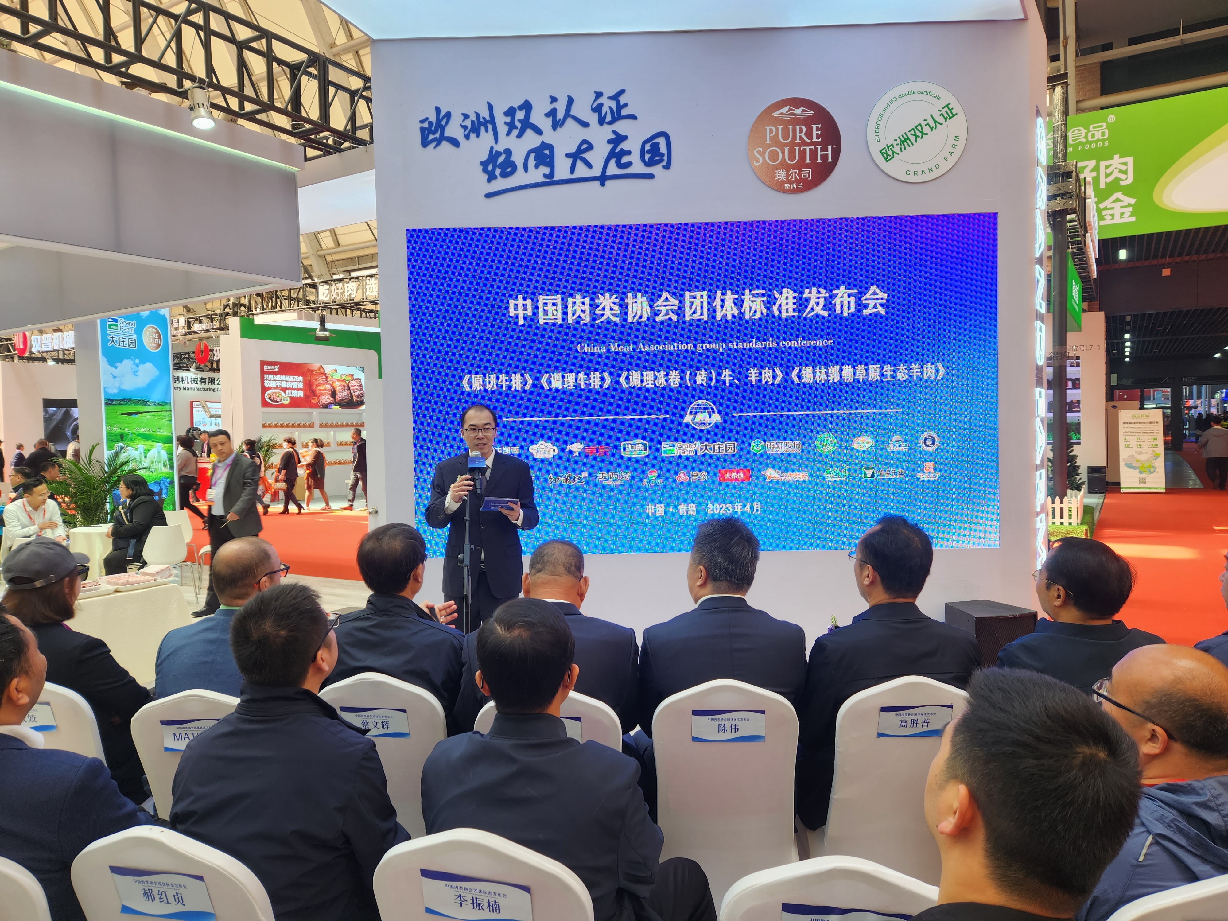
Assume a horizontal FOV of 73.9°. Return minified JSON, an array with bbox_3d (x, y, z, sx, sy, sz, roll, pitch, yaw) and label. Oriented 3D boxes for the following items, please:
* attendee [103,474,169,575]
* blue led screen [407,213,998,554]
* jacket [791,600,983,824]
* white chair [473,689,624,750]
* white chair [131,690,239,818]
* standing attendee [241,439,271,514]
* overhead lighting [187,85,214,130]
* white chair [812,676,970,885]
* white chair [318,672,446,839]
[{"bbox_3d":[-4.690,0.773,8.050,0.720,1.290,0.470,-1,2,0],"label":"attendee"},{"bbox_3d":[0.583,-0.477,5.300,3.830,2.150,0.080,-1,2,1],"label":"blue led screen"},{"bbox_3d":[0.815,0.752,2.487,0.540,0.660,0.420,-1,3,-6],"label":"jacket"},{"bbox_3d":[-0.160,1.068,2.536,0.430,0.920,0.560,-1,2,3],"label":"white chair"},{"bbox_3d":[-1.149,1.075,2.570,0.430,0.905,0.560,-1,3,1],"label":"white chair"},{"bbox_3d":[-7.686,0.315,17.499,0.580,1.620,0.480,-1,2,2],"label":"standing attendee"},{"bbox_3d":[-2.629,-2.250,5.200,0.145,0.250,0.145,-2,2,-27],"label":"overhead lighting"},{"bbox_3d":[0.843,1.044,2.596,0.430,0.920,0.560,-1,2,-4],"label":"white chair"},{"bbox_3d":[-0.644,1.060,2.690,0.430,0.905,0.560,-1,3,6],"label":"white chair"}]

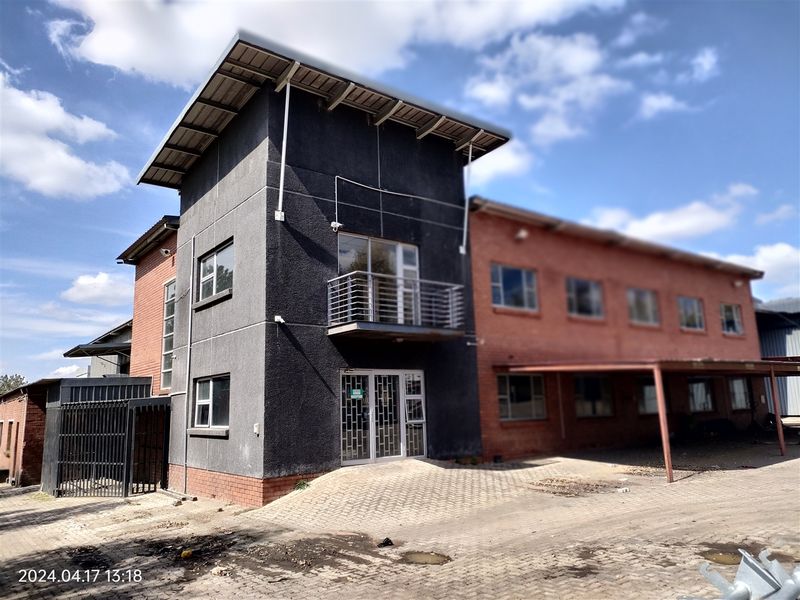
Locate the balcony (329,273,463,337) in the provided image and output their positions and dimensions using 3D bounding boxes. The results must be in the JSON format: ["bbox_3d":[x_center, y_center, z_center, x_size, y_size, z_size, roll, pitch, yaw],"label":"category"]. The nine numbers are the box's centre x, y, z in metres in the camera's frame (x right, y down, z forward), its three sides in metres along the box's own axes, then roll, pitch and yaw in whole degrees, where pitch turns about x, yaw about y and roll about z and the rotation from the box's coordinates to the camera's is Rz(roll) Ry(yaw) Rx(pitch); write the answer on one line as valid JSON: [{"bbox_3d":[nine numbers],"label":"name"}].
[{"bbox_3d":[-0.022,0.213,13.522,2.880,1.160,1.110,6,-13,-36],"label":"balcony"}]

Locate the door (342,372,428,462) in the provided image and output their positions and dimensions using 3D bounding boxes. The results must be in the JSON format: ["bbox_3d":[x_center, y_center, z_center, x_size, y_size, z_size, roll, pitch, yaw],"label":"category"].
[{"bbox_3d":[-0.348,2.509,13.591,2.210,1.940,0.120,6,-13,-36],"label":"door"}]

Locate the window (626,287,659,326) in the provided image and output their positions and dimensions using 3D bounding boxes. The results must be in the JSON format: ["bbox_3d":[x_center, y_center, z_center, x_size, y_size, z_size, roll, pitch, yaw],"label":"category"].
[{"bbox_3d":[8.066,0.248,20.637,1.770,1.190,0.120,6,-13,-36],"label":"window"}]

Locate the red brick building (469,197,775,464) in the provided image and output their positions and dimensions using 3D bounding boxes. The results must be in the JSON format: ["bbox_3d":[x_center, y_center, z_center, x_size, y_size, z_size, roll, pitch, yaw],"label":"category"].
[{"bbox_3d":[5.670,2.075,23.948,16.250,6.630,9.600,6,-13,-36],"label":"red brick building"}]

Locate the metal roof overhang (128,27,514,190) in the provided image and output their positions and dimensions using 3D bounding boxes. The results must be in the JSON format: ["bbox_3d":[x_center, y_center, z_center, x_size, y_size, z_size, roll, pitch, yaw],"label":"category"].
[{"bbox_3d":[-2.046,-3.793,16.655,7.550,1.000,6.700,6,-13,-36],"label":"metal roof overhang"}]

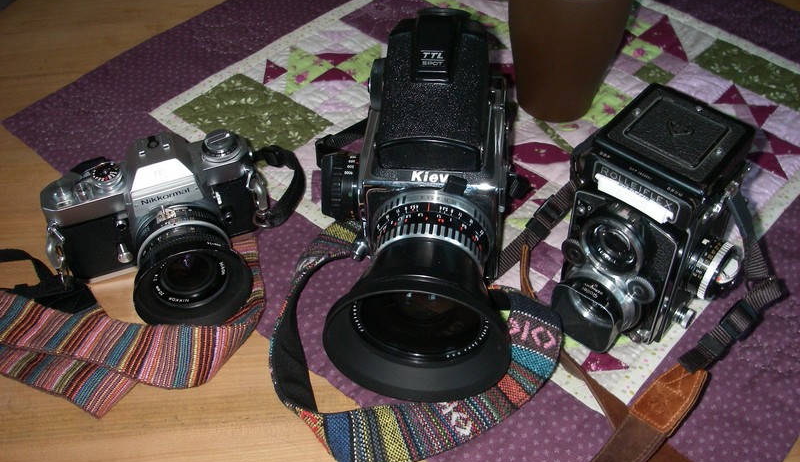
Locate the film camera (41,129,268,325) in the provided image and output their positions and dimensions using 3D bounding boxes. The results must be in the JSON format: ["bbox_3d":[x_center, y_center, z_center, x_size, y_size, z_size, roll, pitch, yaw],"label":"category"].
[{"bbox_3d":[-0.165,-0.004,0.622,0.152,0.094,0.125,-18,47,-16],"label":"film camera"}]

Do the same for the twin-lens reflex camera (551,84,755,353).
[{"bbox_3d":[0.160,0.002,0.570,0.109,0.142,0.116,31,53,28],"label":"twin-lens reflex camera"}]

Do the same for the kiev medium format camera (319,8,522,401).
[{"bbox_3d":[0.010,-0.029,0.603,0.140,0.147,0.238,3,45,5],"label":"kiev medium format camera"}]

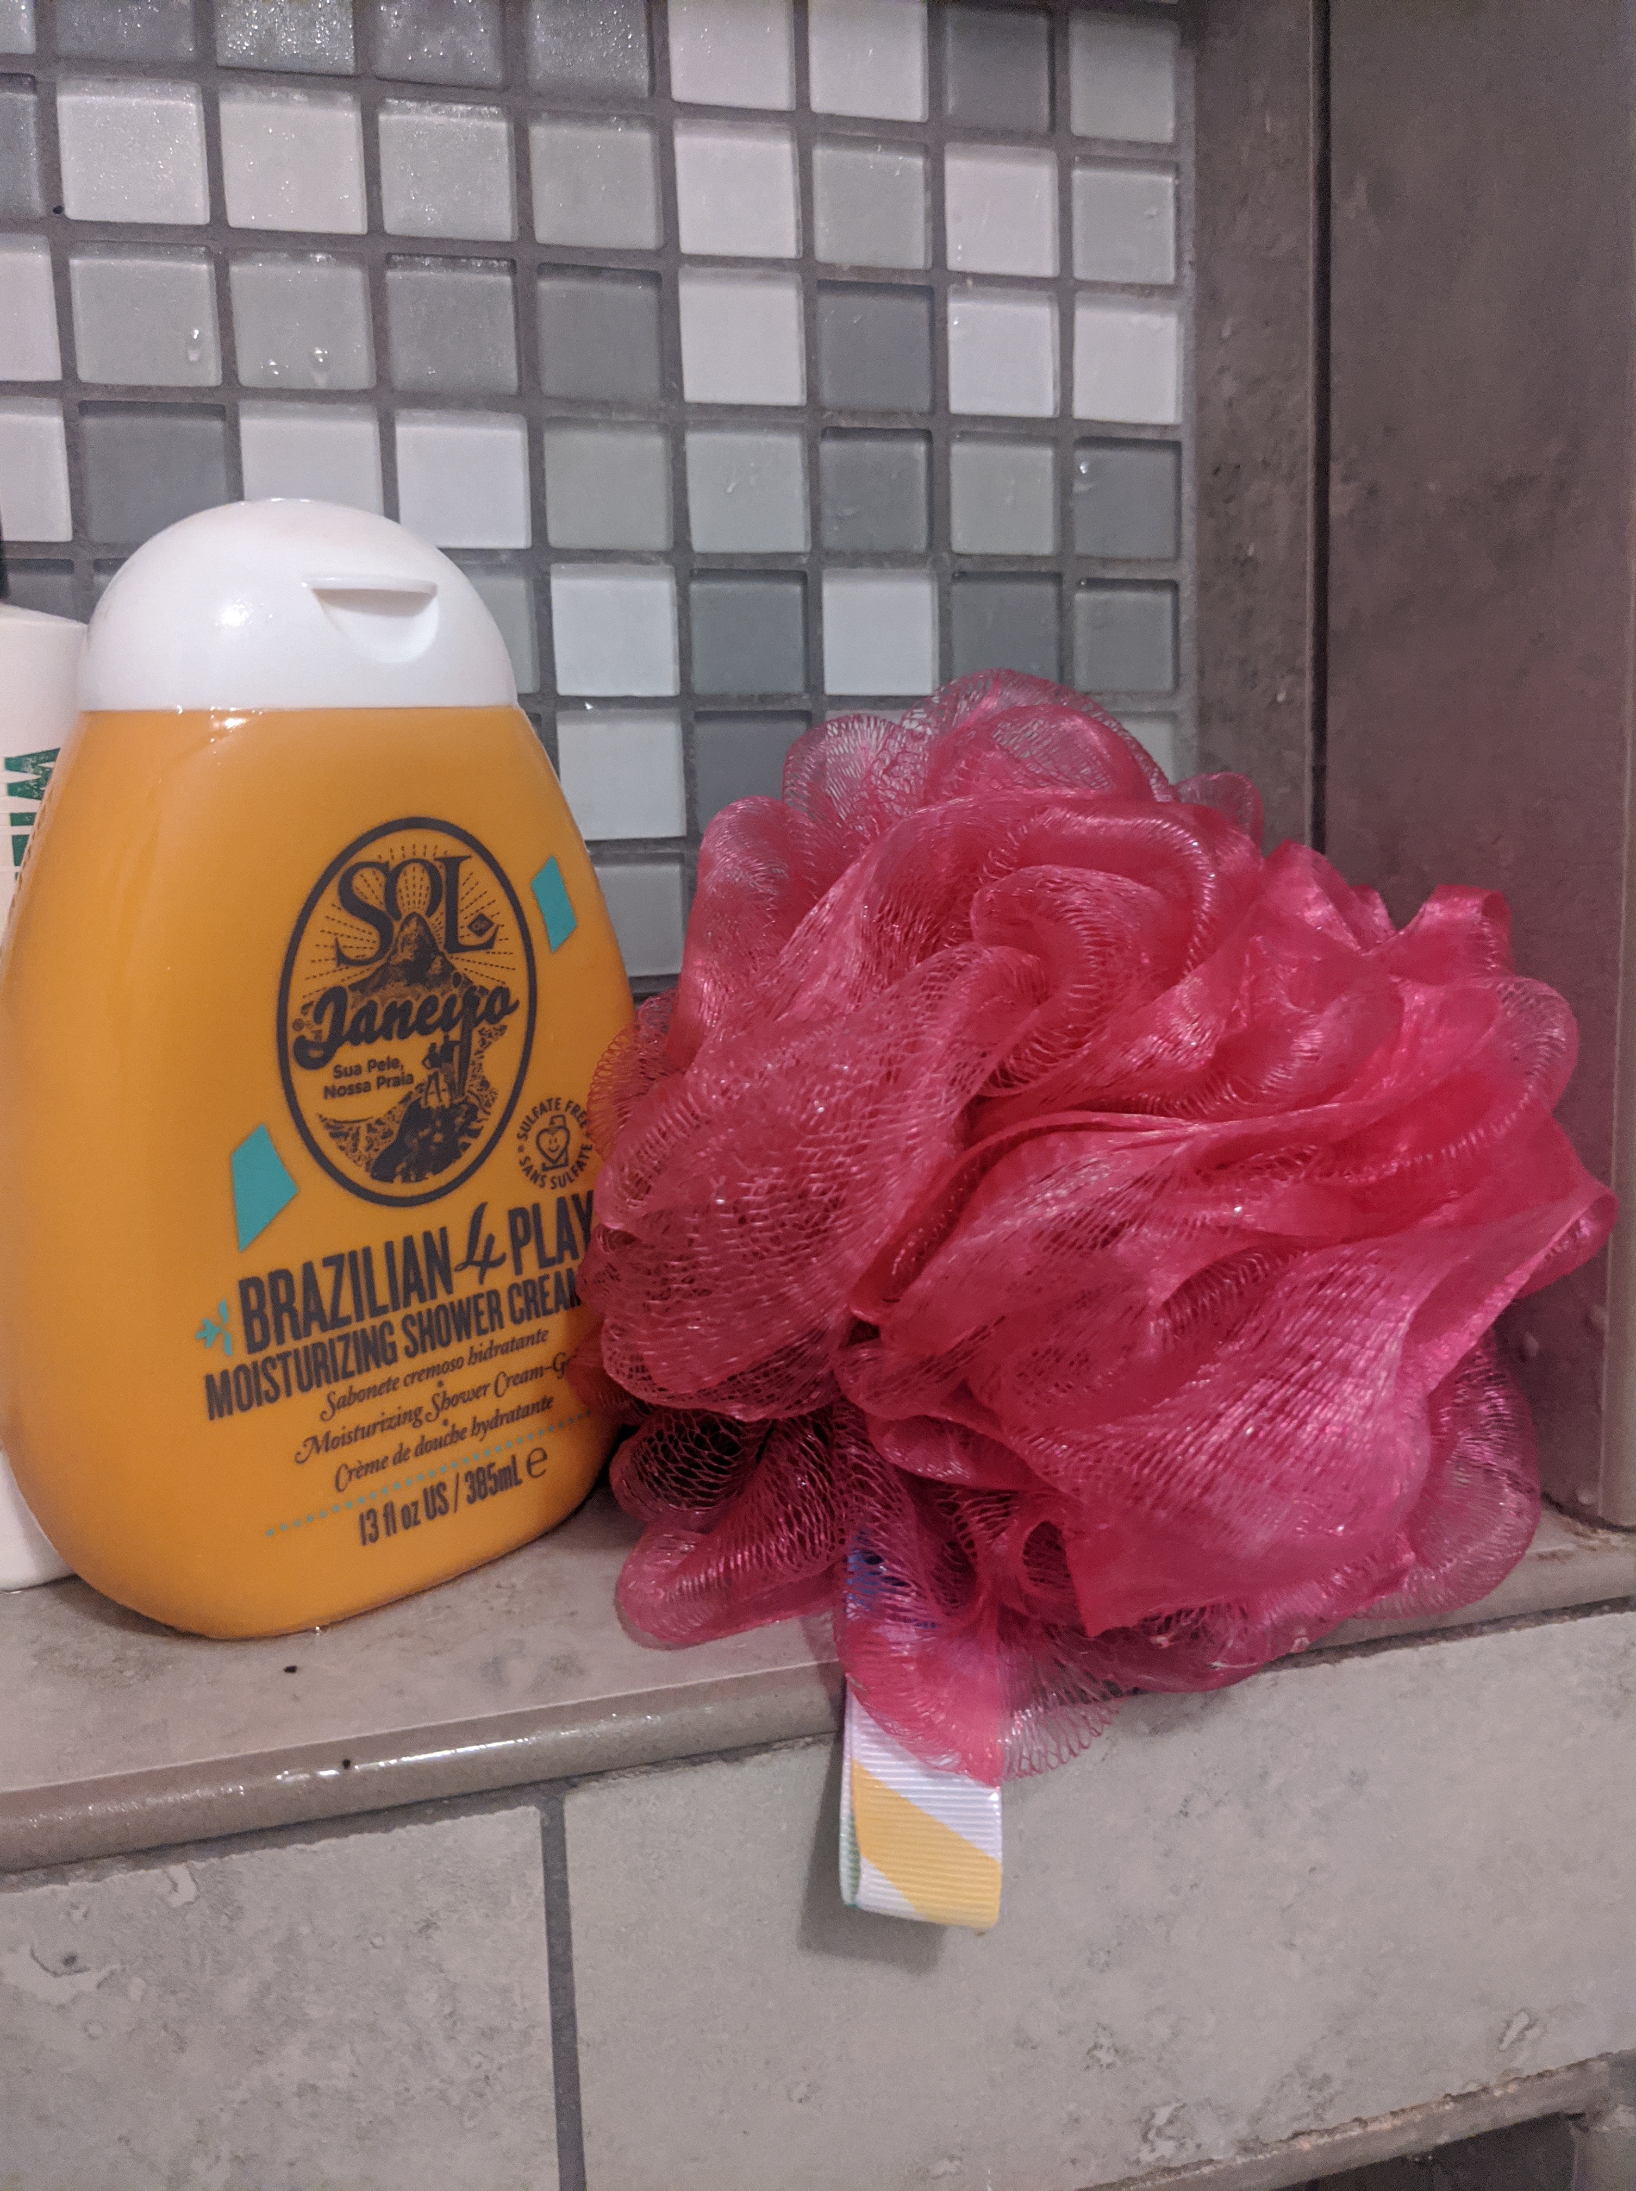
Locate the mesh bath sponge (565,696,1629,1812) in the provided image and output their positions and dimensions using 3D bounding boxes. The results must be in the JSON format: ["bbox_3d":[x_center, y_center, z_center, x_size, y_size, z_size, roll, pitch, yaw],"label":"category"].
[{"bbox_3d":[0.036,0.018,0.240,0.140,0.146,0.130,-3,7,-13],"label":"mesh bath sponge"}]

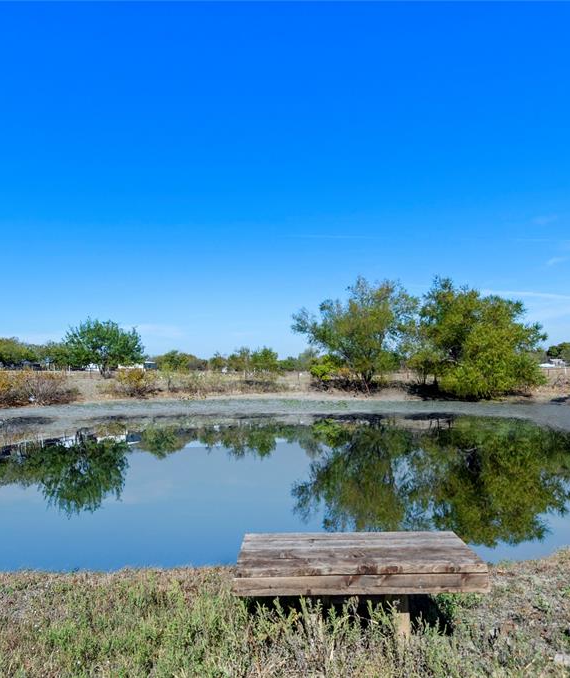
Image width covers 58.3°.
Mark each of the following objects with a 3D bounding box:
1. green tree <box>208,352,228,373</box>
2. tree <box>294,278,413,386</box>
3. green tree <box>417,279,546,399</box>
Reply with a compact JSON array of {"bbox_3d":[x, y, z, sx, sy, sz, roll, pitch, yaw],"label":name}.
[{"bbox_3d":[-6.557,2.398,50.000,2.046,2.153,2.046,0,-2,0],"label":"green tree"},{"bbox_3d":[3.833,-0.284,29.000,6.906,6.332,6.561,0,-3,8],"label":"tree"},{"bbox_3d":[10.055,-0.026,26.500,6.135,6.038,5.828,-1,-3,21],"label":"green tree"}]

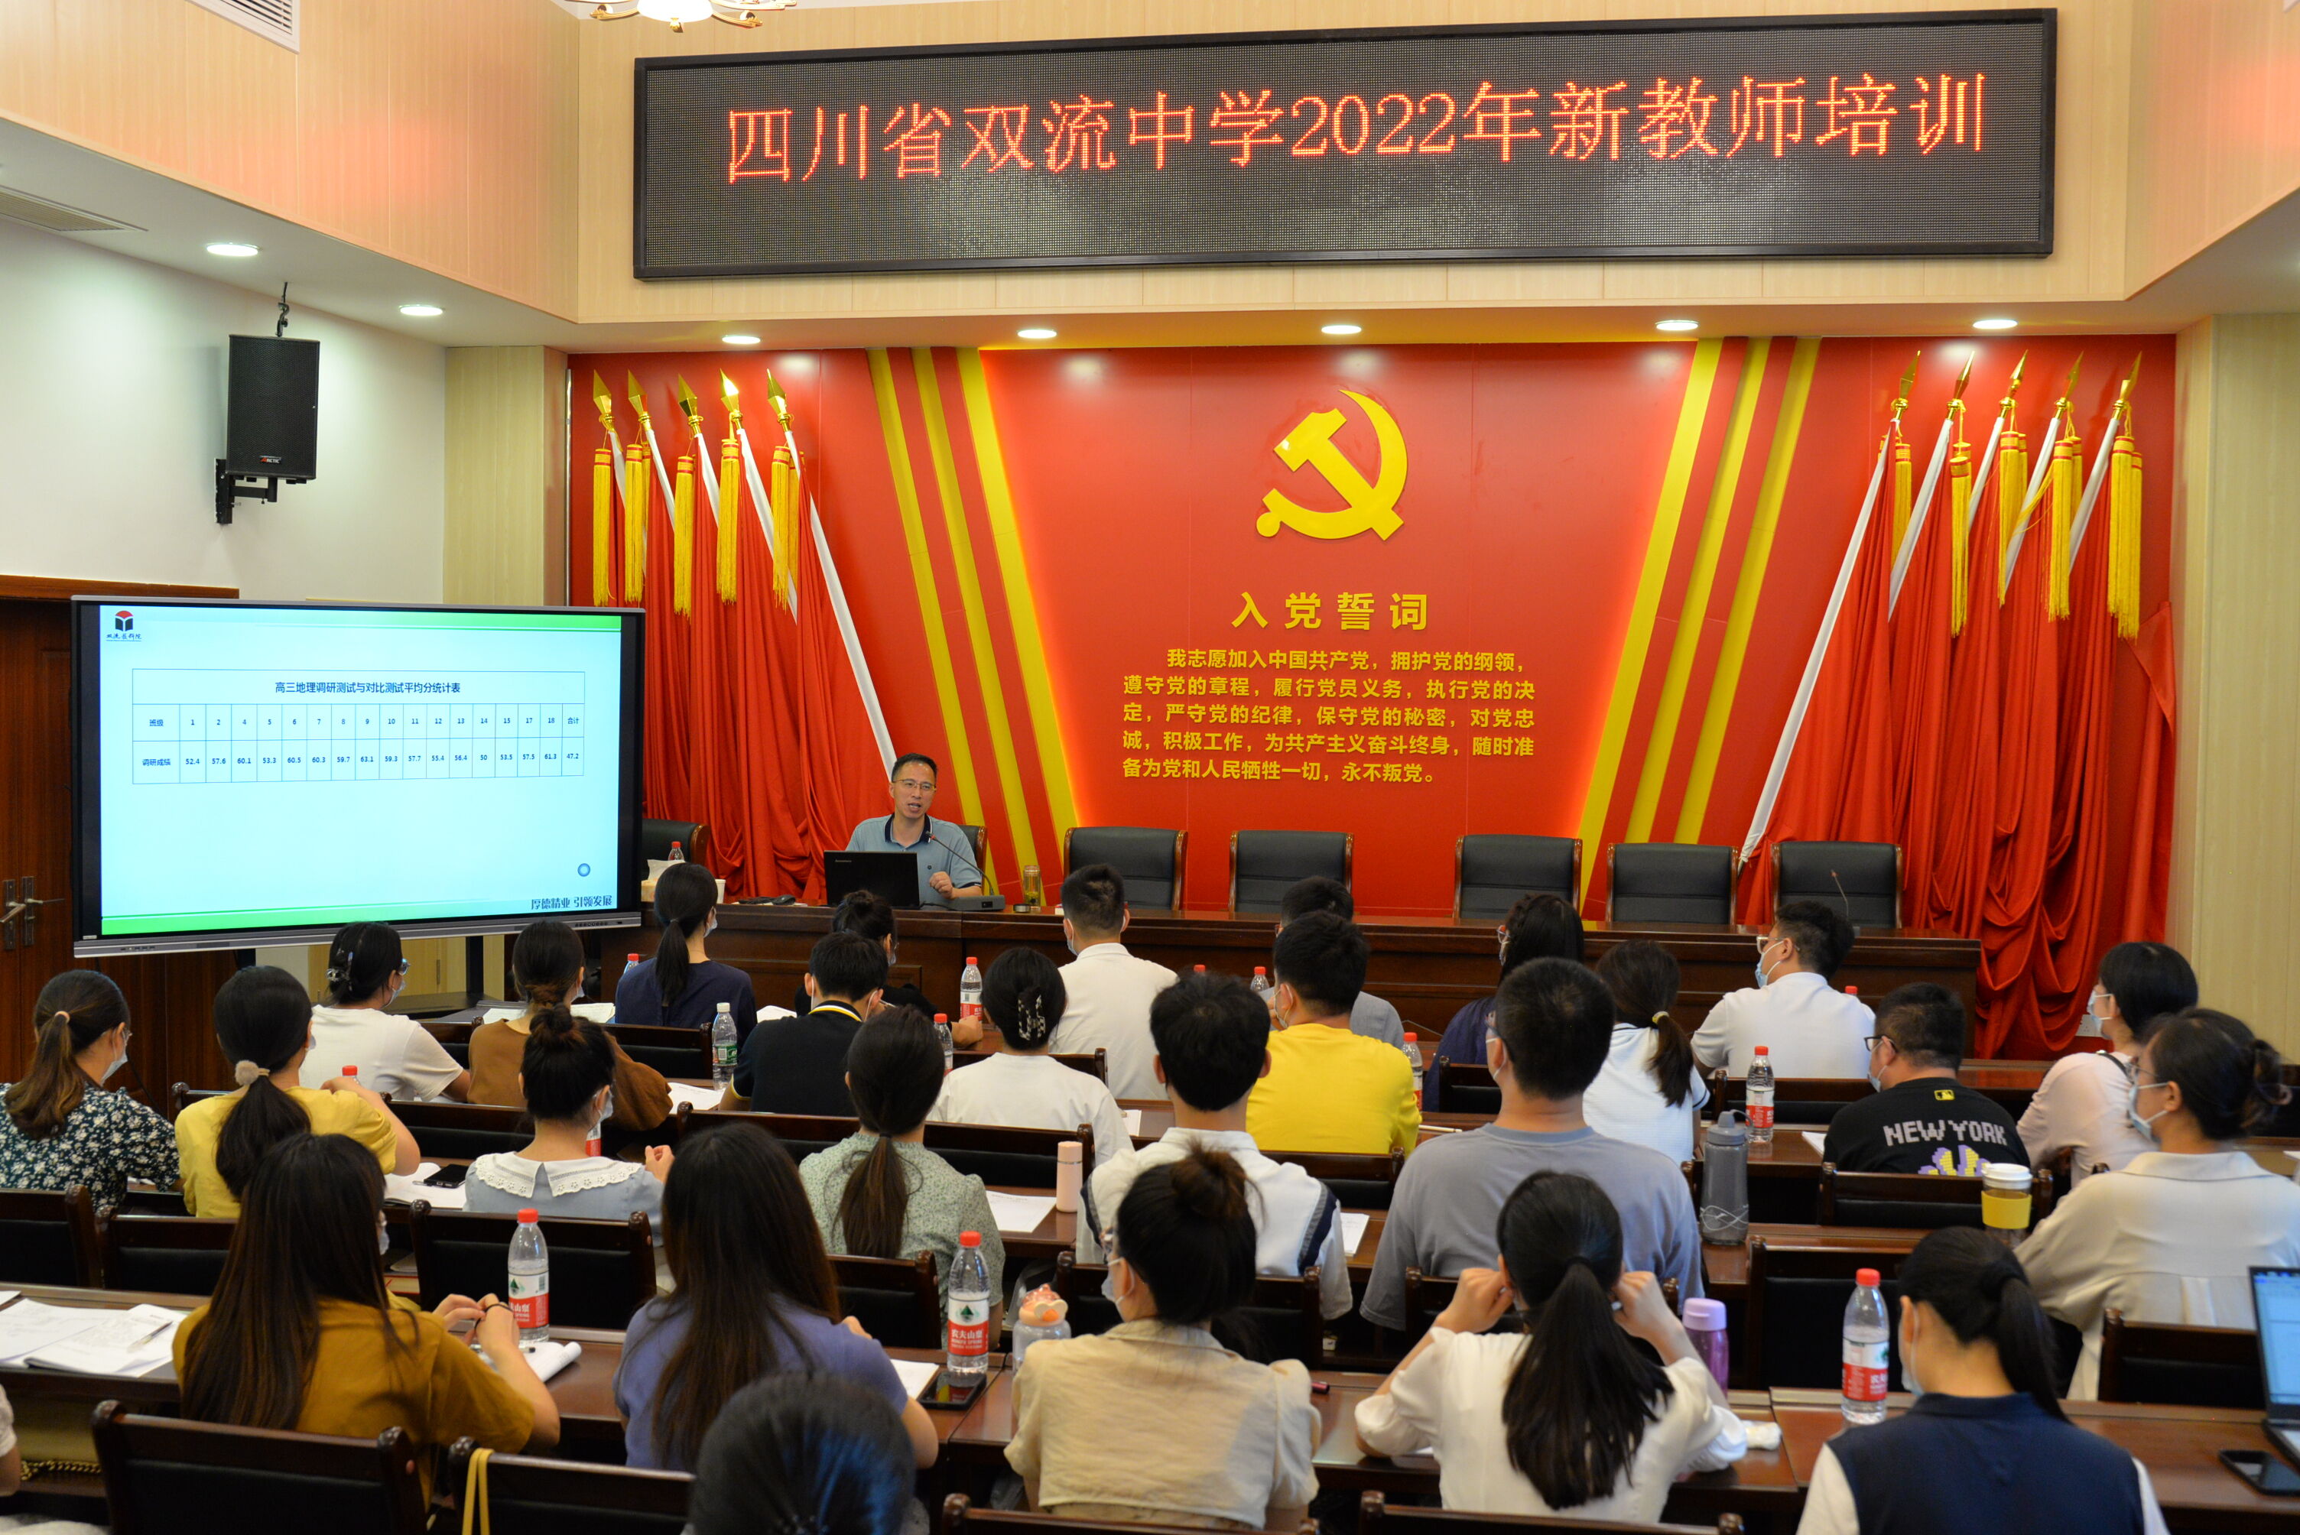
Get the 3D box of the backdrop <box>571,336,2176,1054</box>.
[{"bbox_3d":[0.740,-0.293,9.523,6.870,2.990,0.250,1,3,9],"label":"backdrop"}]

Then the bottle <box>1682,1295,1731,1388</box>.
[{"bbox_3d":[0.867,0.924,3.471,0.069,0.188,0.069,2,3,24],"label":"bottle"}]

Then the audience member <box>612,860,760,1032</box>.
[{"bbox_3d":[-1.248,0.929,6.395,0.450,1.337,0.750,1,3,9],"label":"audience member"}]

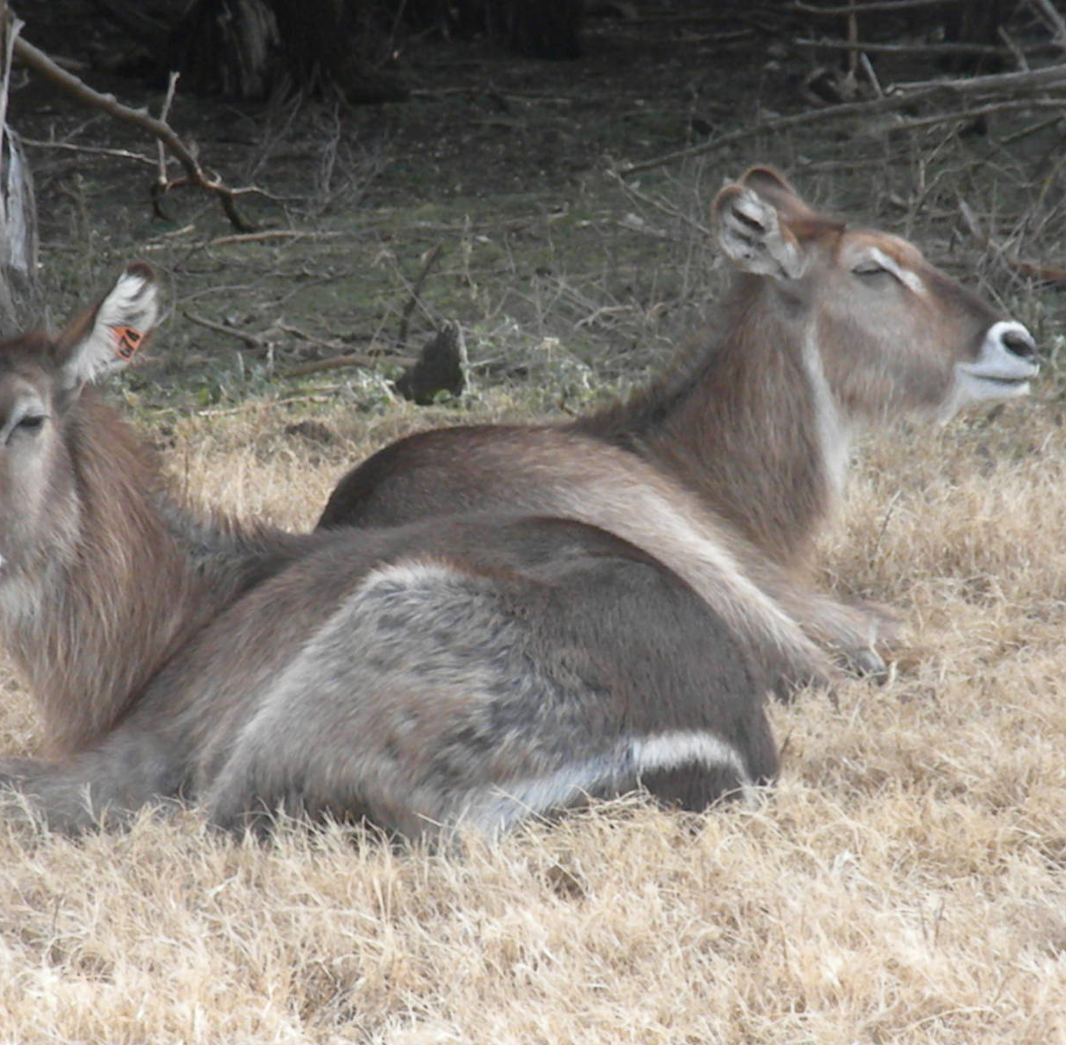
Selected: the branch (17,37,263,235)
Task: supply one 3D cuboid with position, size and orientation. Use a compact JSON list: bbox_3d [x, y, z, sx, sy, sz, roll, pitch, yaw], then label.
[{"bbox_3d":[-0.882,-0.863,21.300,0.550,0.420,0.320,0,7,0],"label":"branch"}]

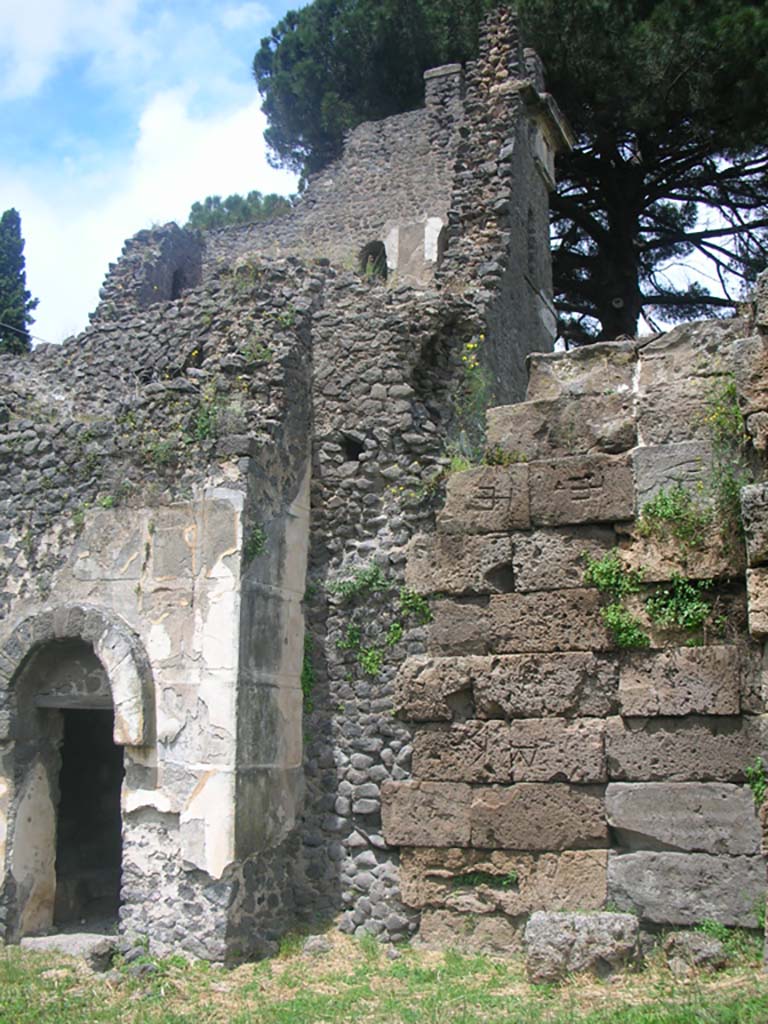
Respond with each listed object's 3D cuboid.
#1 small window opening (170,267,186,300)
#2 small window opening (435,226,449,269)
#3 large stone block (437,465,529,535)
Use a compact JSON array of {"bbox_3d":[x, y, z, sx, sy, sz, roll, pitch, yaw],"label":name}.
[{"bbox_3d":[-3.334,-3.708,16.800,0.300,0.620,0.420,-5,-15,19],"label":"small window opening"},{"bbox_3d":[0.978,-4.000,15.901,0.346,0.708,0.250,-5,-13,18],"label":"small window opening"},{"bbox_3d":[0.897,-0.059,8.843,0.751,0.535,0.450,-4,-13,16],"label":"large stone block"}]

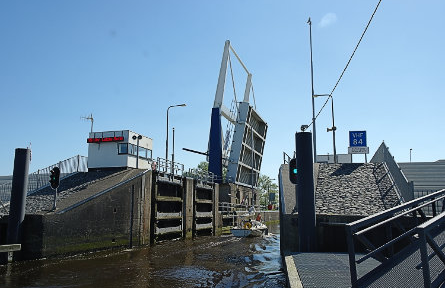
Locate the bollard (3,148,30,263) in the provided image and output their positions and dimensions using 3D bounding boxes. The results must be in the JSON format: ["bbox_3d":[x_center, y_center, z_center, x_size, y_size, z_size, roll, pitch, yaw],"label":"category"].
[{"bbox_3d":[-9.680,2.842,16.870,0.650,5.253,0.650,-3,-11,18],"label":"bollard"}]

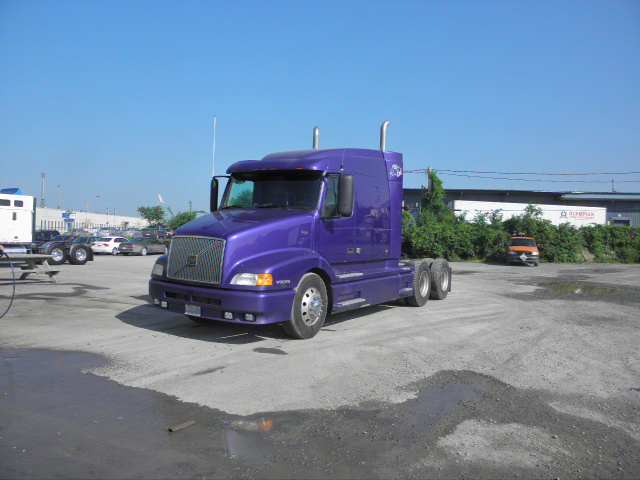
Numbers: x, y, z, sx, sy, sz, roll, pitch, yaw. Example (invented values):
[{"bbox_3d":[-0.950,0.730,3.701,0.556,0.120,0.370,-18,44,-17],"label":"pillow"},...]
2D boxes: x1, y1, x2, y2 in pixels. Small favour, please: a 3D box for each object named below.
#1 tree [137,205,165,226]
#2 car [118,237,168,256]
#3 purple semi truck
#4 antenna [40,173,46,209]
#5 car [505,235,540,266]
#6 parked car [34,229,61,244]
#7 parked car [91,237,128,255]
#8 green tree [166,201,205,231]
[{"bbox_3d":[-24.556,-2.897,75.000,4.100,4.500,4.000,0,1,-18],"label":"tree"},{"bbox_3d":[-13.995,0.434,42.192,1.800,1.450,4.800,1,1,22],"label":"car"},{"bbox_3d":[0.333,-0.521,10.862,2.750,3.980,8.000,3,2,33],"label":"purple semi truck"},{"bbox_3d":[-85.455,-15.298,160.000,1.500,11.200,1.500,0,1,-28],"label":"antenna"},{"bbox_3d":[11.860,0.645,30.645,1.820,1.700,4.900,1,1,16],"label":"car"},{"bbox_3d":[-33.000,-0.450,62.000,1.850,1.600,4.600,0,1,3],"label":"parked car"},{"bbox_3d":[-17.045,0.411,42.992,1.760,1.450,4.500,1,1,9],"label":"parked car"},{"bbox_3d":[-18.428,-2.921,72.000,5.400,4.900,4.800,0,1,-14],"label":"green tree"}]

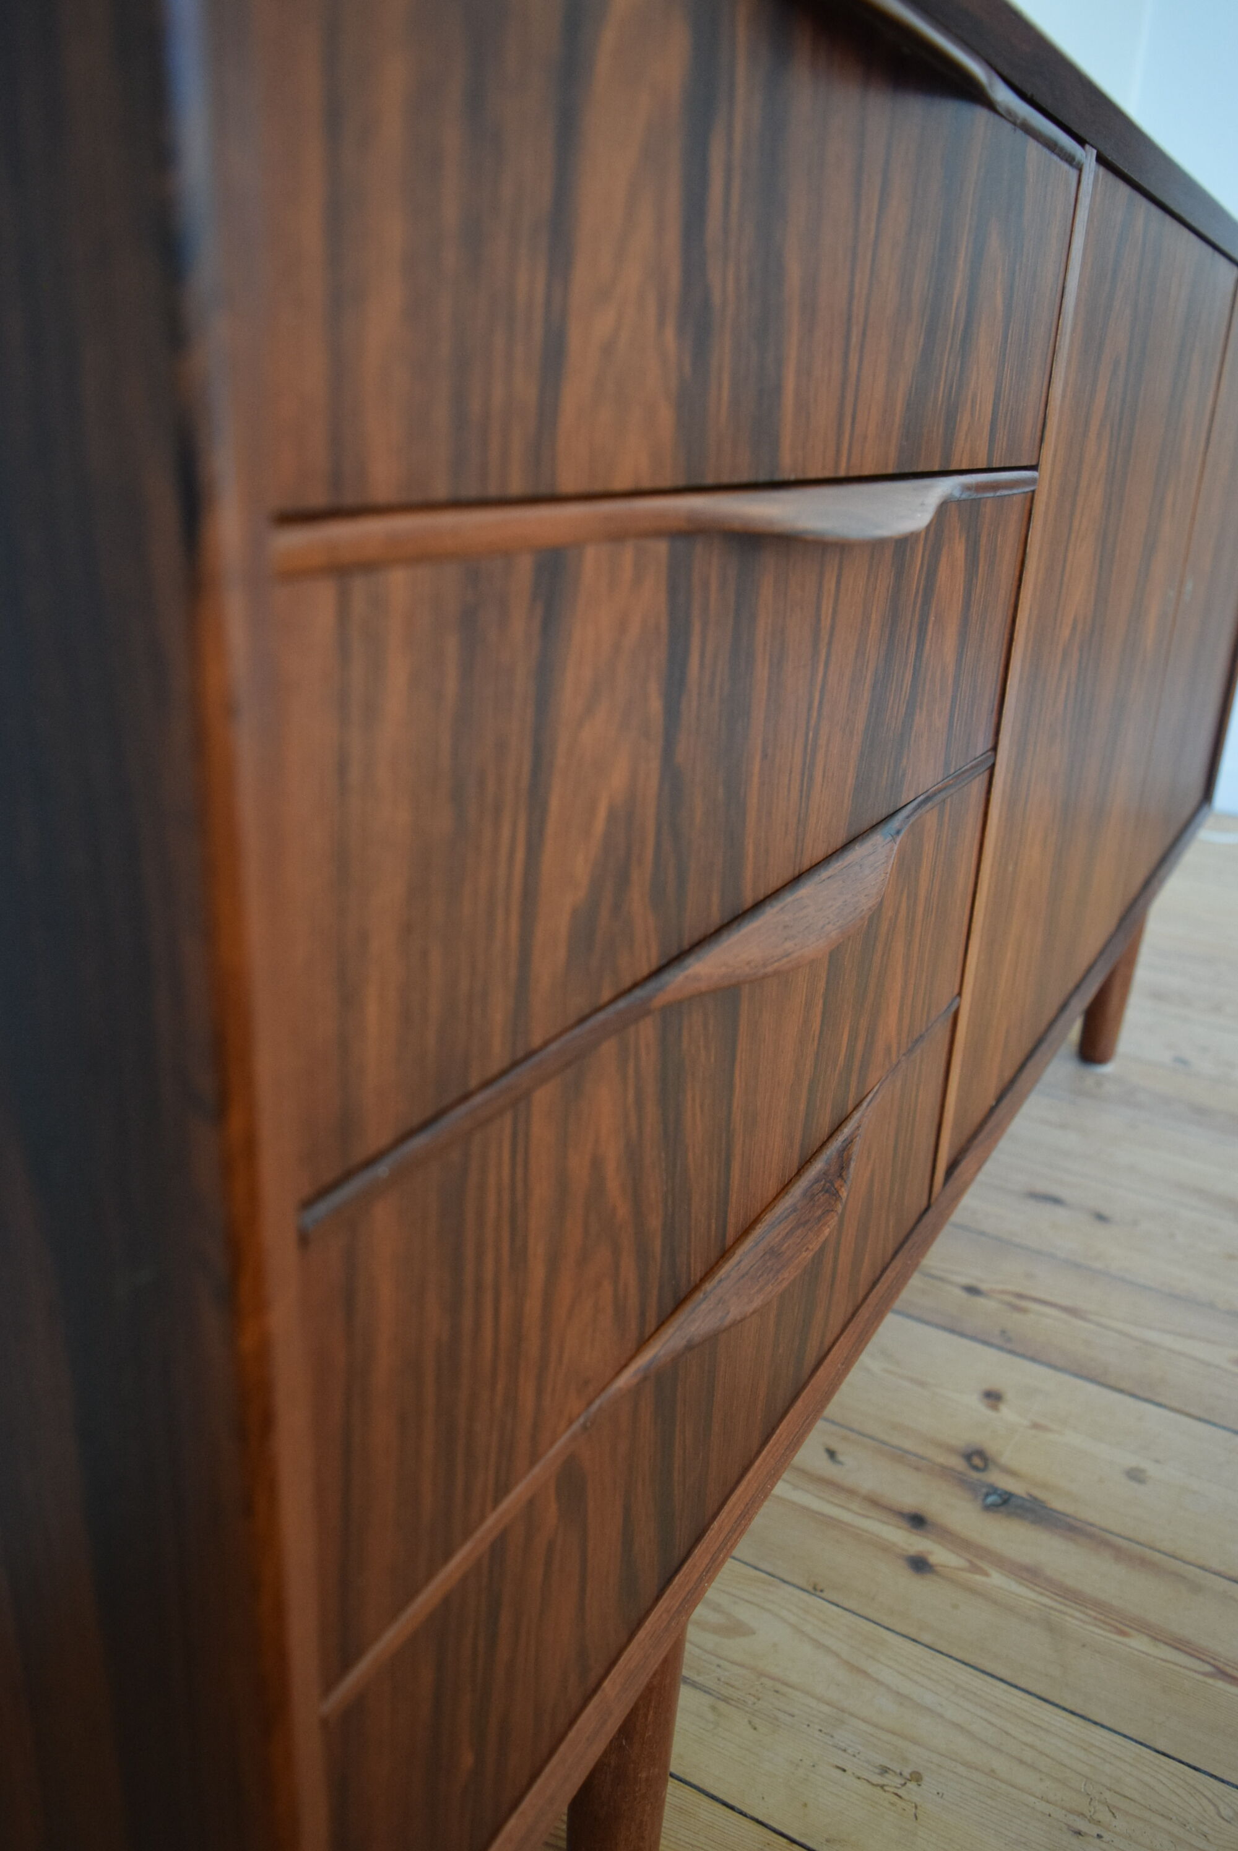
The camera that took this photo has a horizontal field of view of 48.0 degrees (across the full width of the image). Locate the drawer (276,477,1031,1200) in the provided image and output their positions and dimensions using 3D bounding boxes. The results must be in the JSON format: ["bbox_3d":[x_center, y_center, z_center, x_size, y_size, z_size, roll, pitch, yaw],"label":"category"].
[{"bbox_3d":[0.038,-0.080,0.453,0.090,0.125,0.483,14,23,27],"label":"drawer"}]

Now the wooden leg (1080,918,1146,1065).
[{"bbox_3d":[0.522,0.046,1.467,0.047,0.204,0.047,14,23,27],"label":"wooden leg"}]

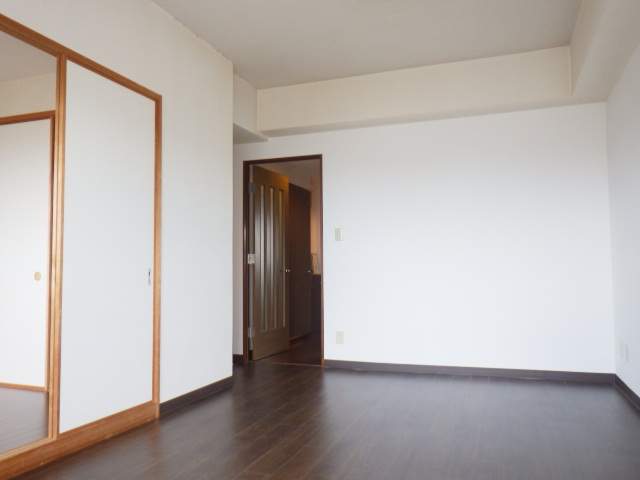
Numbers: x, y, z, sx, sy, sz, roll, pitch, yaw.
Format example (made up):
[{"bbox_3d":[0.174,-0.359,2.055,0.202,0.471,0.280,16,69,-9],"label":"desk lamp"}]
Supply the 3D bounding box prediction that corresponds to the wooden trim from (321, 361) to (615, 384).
[{"bbox_3d":[1.135,1.094,4.303,2.323,0.082,0.020,-2,-4,19],"label":"wooden trim"}]

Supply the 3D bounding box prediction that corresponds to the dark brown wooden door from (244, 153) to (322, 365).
[{"bbox_3d":[-0.340,0.200,4.927,0.823,1.967,0.110,-2,-4,19],"label":"dark brown wooden door"}]

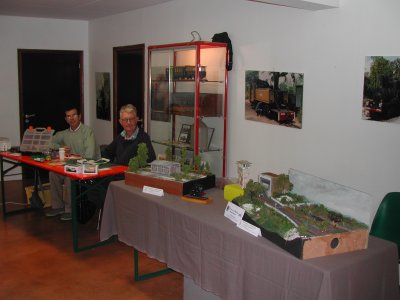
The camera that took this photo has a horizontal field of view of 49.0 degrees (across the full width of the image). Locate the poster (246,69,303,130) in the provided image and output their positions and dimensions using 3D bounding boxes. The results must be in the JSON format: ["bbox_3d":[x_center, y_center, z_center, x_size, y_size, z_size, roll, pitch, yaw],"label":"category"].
[{"bbox_3d":[0.668,-0.481,4.070,0.020,0.485,0.745,-6,12,-36],"label":"poster"}]

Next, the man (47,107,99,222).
[{"bbox_3d":[-1.544,0.144,5.354,0.530,1.310,0.670,5,10,22],"label":"man"}]

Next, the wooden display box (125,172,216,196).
[{"bbox_3d":[-0.255,0.253,3.764,0.649,0.105,0.427,8,12,37],"label":"wooden display box"}]

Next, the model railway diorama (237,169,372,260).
[{"bbox_3d":[0.573,0.350,2.649,0.435,0.305,0.759,-3,10,-23],"label":"model railway diorama"}]

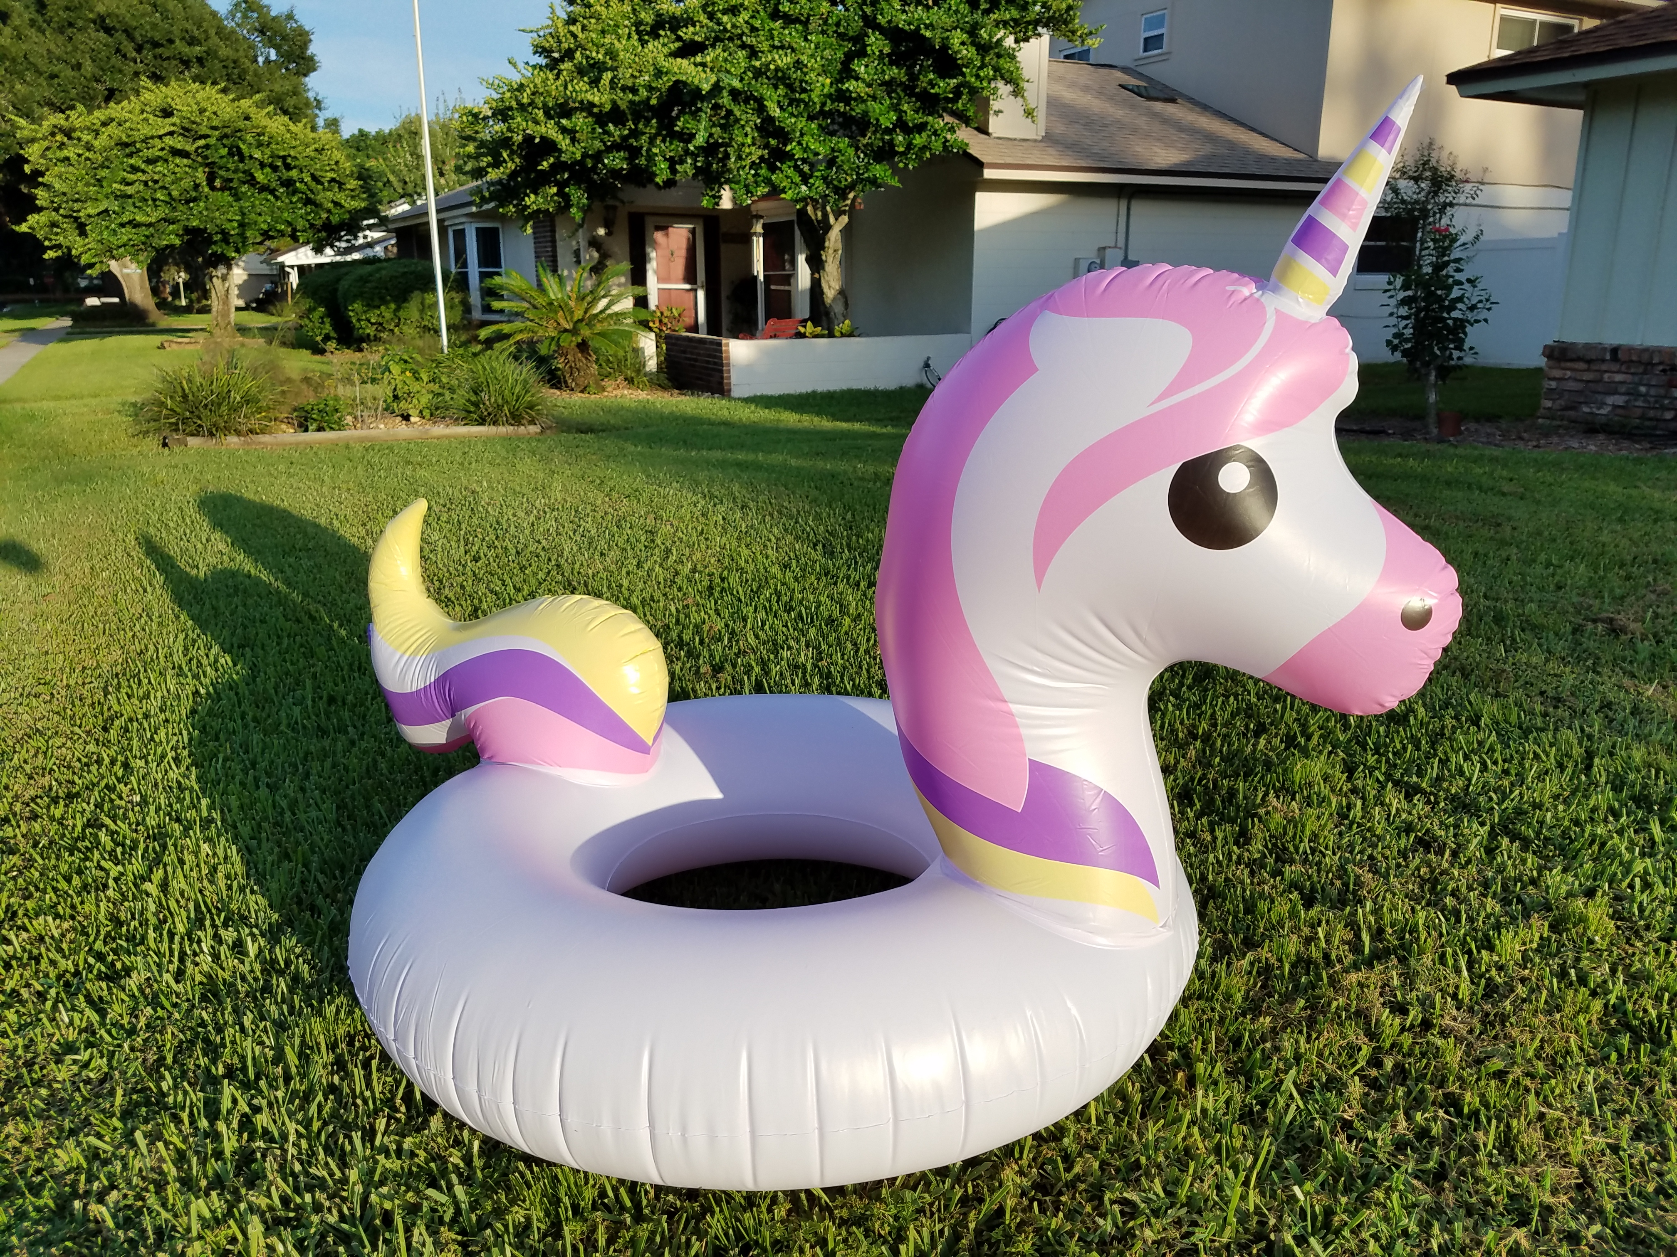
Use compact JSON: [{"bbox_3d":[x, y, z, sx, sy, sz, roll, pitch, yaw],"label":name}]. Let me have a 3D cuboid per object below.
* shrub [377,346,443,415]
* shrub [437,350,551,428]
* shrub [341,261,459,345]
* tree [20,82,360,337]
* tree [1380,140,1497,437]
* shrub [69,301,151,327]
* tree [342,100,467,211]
[{"bbox_3d":[-3.313,-1.911,9.740,0.471,0.511,0.500,-5,16,-18],"label":"shrub"},{"bbox_3d":[-2.610,-1.832,9.502,0.849,0.543,0.850,-4,16,-15],"label":"shrub"},{"bbox_3d":[-6.839,-5.022,19.671,1.744,1.377,1.800,-5,16,-18],"label":"shrub"},{"bbox_3d":[-12.722,-8.166,24.724,5.979,4.766,6.000,-7,17,-25],"label":"tree"},{"bbox_3d":[3.771,-2.115,7.923,0.666,1.806,0.700,7,17,24],"label":"tree"},{"bbox_3d":[-17.396,-7.524,30.080,1.664,0.607,1.700,-8,17,-28],"label":"shrub"},{"bbox_3d":[-13.618,-13.125,39.956,3.751,6.780,4.300,-5,16,-17],"label":"tree"}]

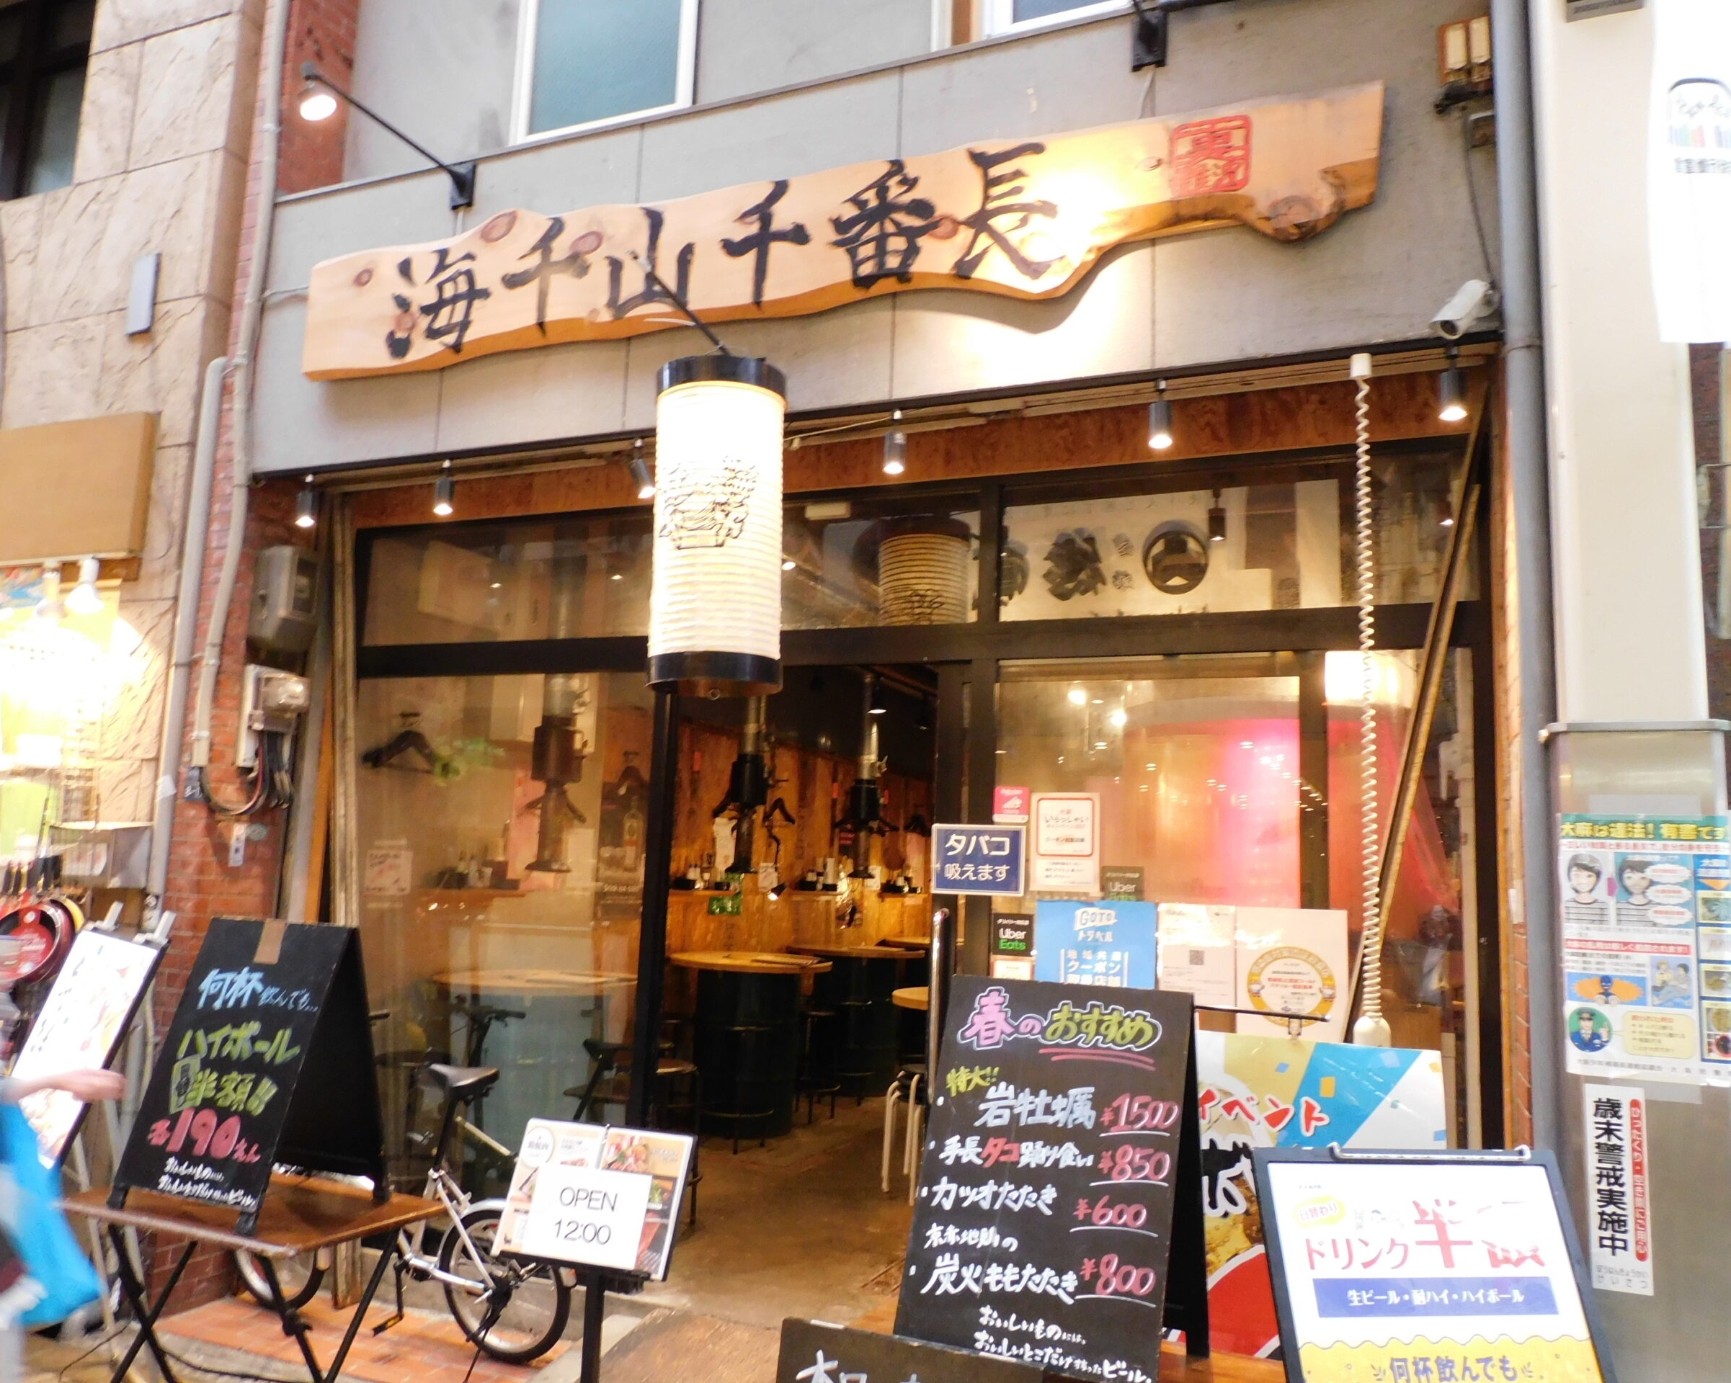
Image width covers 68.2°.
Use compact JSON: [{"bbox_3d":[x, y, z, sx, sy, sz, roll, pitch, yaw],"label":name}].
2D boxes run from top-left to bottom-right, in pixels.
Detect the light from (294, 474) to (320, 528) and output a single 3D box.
[{"bbox_3d":[-1.973,-0.669,4.518,0.065,0.180,0.065,-1,-8,22],"label":"light"}]

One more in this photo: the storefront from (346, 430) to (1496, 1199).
[{"bbox_3d":[-0.175,0.639,4.203,4.070,2.650,0.150,-1,-8,22],"label":"storefront"}]

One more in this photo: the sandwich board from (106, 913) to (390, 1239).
[{"bbox_3d":[-1.517,0.939,3.250,0.480,0.695,0.415,-1,-8,25],"label":"sandwich board"}]

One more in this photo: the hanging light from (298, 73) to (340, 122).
[{"bbox_3d":[-1.603,-1.735,3.755,0.115,0.115,0.115,-24,-2,-12],"label":"hanging light"}]

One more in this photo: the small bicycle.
[{"bbox_3d":[-1.513,1.620,4.198,1.500,1.000,0.520,-1,-8,22],"label":"small bicycle"}]

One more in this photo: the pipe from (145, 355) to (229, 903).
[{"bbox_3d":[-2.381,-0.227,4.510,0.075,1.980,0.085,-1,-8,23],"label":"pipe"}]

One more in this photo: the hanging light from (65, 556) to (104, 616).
[{"bbox_3d":[-2.774,-0.374,4.546,0.135,0.200,0.135,-1,-8,22],"label":"hanging light"}]

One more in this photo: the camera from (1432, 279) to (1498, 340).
[{"bbox_3d":[1.411,-0.903,3.018,0.090,0.185,0.078,46,-22,-13],"label":"camera"}]

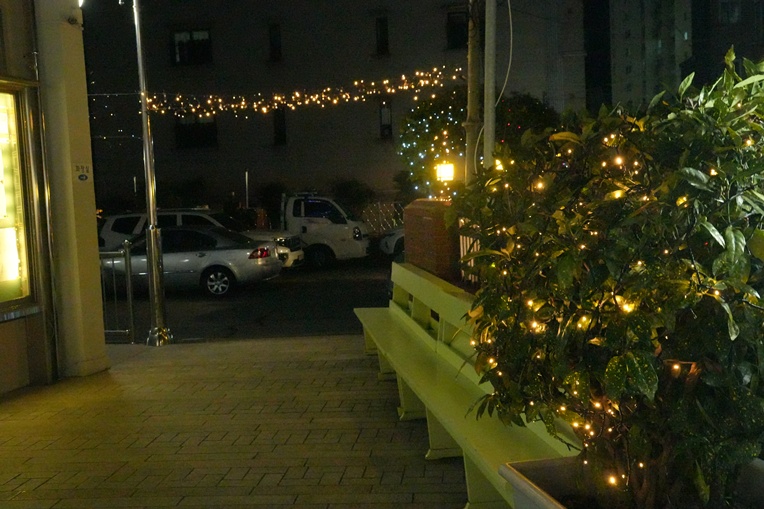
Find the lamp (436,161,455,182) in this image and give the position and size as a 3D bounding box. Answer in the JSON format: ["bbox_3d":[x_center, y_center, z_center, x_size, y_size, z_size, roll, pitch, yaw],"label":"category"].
[{"bbox_3d":[0.718,-0.928,9.600,0.210,0.250,0.210,-2,4,5],"label":"lamp"}]

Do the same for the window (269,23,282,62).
[{"bbox_3d":[-3.714,-7.394,29.600,0.440,1.330,0.150,-2,4,5],"label":"window"}]

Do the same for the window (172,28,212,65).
[{"bbox_3d":[-6.463,-7.066,28.867,1.405,1.218,0.150,-2,5,7],"label":"window"}]

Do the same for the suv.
[{"bbox_3d":[-4.370,-0.121,20.600,4.650,1.780,1.870,-2,4,5],"label":"suv"}]

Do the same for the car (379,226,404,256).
[{"bbox_3d":[2.200,-0.610,26.000,4.500,1.500,1.800,-2,4,5],"label":"car"}]

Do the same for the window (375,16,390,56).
[{"bbox_3d":[0.017,-7.526,29.300,0.450,1.330,0.150,-2,4,5],"label":"window"}]

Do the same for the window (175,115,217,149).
[{"bbox_3d":[-6.570,-4.333,29.900,1.430,1.170,0.150,-2,4,5],"label":"window"}]

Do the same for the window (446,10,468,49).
[{"bbox_3d":[2.794,-7.312,27.735,1.332,1.234,0.150,-2,5,7],"label":"window"}]

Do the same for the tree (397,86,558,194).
[{"bbox_3d":[1.487,-0.972,13.051,2.400,3.136,2.300,-2,5,7],"label":"tree"}]

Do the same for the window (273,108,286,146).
[{"bbox_3d":[-3.463,-4.318,28.744,0.467,1.307,0.150,-2,5,7],"label":"window"}]

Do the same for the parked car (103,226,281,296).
[{"bbox_3d":[-4.761,0.160,18.910,4.850,1.470,1.840,-2,5,7],"label":"parked car"}]

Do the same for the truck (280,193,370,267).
[{"bbox_3d":[-3.066,-0.643,24.756,5.100,1.990,1.740,-2,5,7],"label":"truck"}]

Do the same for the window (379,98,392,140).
[{"bbox_3d":[0.133,-4.518,28.295,0.436,1.385,0.150,-2,5,7],"label":"window"}]

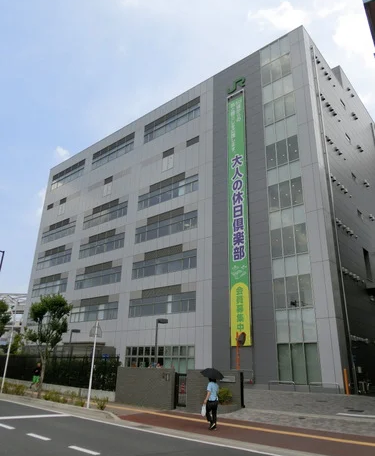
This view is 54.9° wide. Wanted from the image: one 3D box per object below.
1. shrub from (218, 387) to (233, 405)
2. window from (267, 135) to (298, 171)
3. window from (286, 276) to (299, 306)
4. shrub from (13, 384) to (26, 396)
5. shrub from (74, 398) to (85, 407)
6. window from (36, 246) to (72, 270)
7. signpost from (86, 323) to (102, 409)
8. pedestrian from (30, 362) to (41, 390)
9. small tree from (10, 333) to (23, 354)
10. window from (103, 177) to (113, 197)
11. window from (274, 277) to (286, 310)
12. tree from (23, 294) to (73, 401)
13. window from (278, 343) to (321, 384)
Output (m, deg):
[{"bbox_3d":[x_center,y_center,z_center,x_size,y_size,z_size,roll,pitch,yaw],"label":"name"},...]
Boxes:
[{"bbox_3d":[1.651,7.416,15.987,0.720,0.800,0.680,1,-20,1],"label":"shrub"},{"bbox_3d":[8.527,-6.710,32.380,3.075,2.579,0.200,-15,-26,38],"label":"window"},{"bbox_3d":[8.201,4.969,27.871,1.015,2.485,0.120,-15,-26,38],"label":"window"},{"bbox_3d":[-9.335,9.029,20.064,0.750,0.620,0.700,-15,-26,38],"label":"shrub"},{"bbox_3d":[-4.875,7.885,16.298,0.420,0.360,0.400,-15,-26,38],"label":"shrub"},{"bbox_3d":[-19.721,4.399,53.538,9.364,2.830,0.200,-15,-26,38],"label":"window"},{"bbox_3d":[-4.200,6.026,16.104,0.120,3.669,0.660,-15,-26,38],"label":"signpost"},{"bbox_3d":[-9.488,9.469,22.968,0.620,1.660,0.500,-15,-26,38],"label":"pedestrian"},{"bbox_3d":[-16.461,12.112,34.349,1.600,4.174,1.600,-15,-26,38],"label":"small tree"},{"bbox_3d":[-10.769,-5.532,49.257,1.838,2.712,0.150,-15,-26,38],"label":"window"},{"bbox_3d":[7.420,5.266,28.651,1.067,2.390,0.200,-15,-26,38],"label":"window"},{"bbox_3d":[-7.468,6.330,19.652,2.550,5.371,2.550,-15,-26,38],"label":"tree"},{"bbox_3d":[8.131,9.841,26.201,3.146,2.728,0.200,-15,-26,38],"label":"window"}]

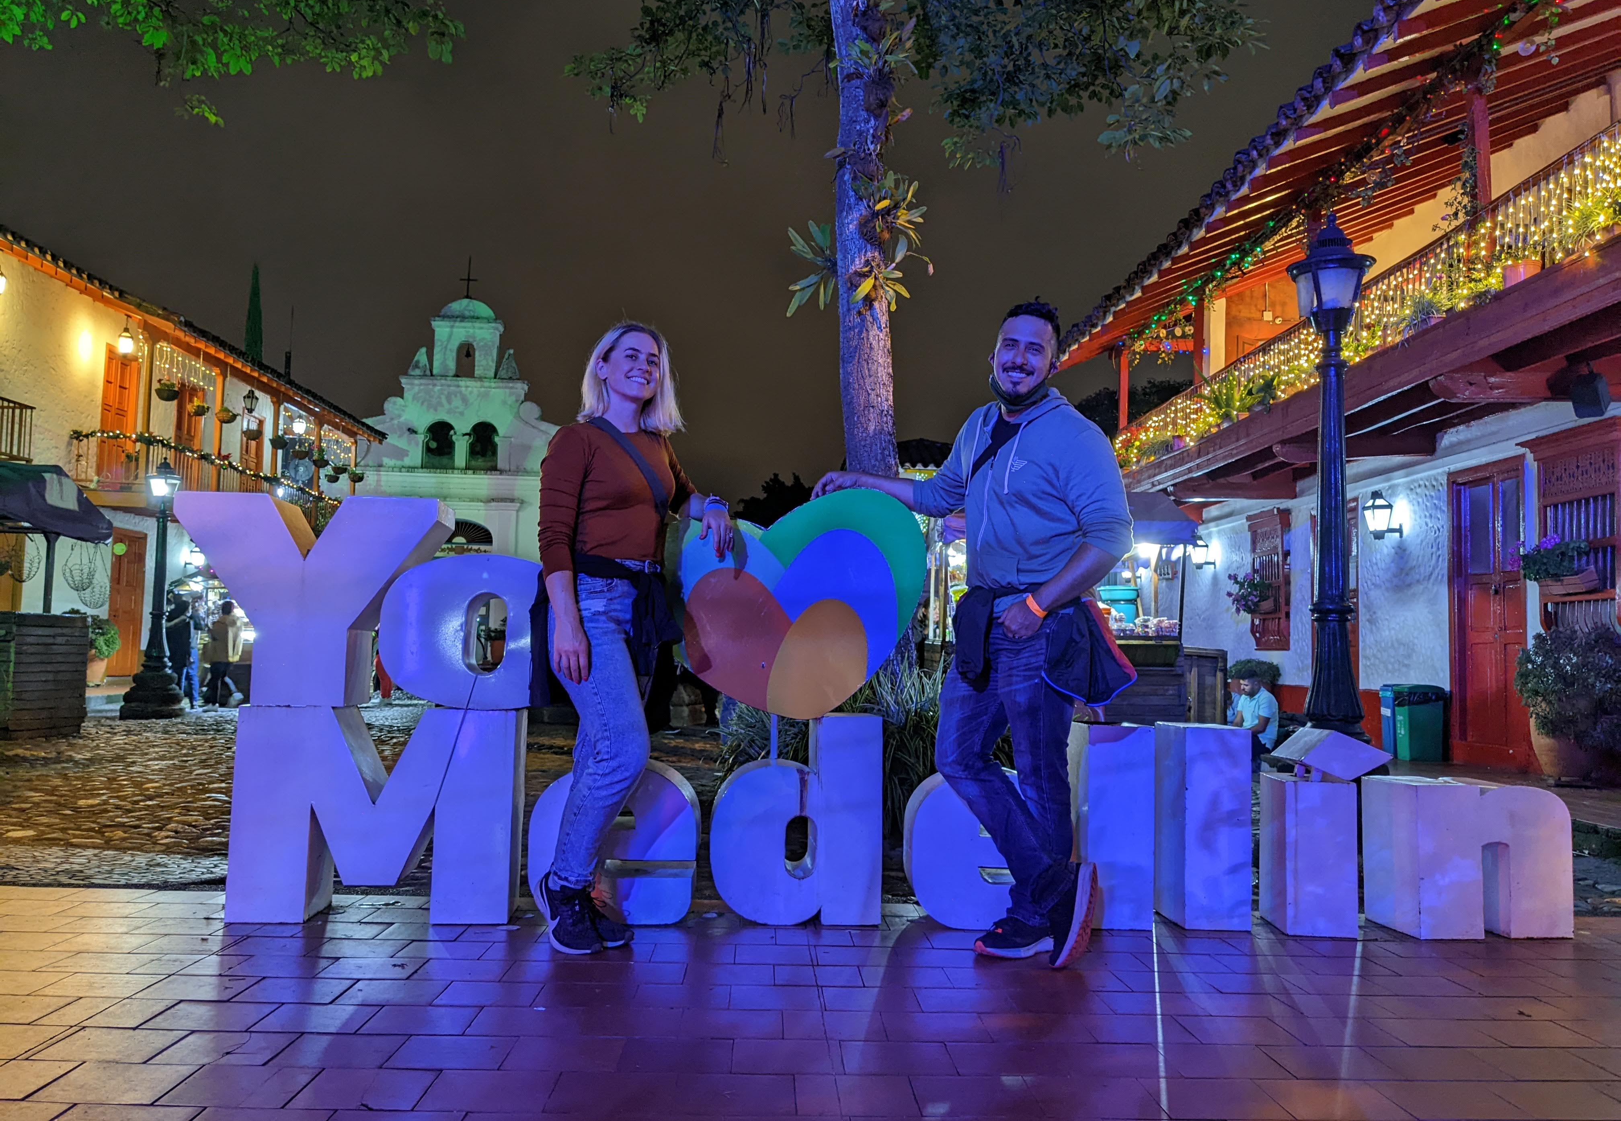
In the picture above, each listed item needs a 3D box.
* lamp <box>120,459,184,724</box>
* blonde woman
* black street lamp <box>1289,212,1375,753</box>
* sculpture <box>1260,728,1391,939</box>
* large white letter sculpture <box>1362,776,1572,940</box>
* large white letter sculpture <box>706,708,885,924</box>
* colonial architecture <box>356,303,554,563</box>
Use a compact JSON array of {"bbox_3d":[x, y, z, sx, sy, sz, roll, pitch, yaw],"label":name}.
[{"bbox_3d":[-8.820,0.400,17.000,0.800,3.480,0.800,1,-4,0],"label":"lamp"},{"bbox_3d":[-0.490,0.207,3.430,0.520,1.680,0.380,4,-5,-36],"label":"blonde woman"},{"bbox_3d":[2.740,-0.120,6.750,0.730,3.420,0.730,1,-4,0],"label":"black street lamp"},{"bbox_3d":[1.550,0.810,3.830,0.290,0.600,0.280,1,-4,-3],"label":"sculpture"},{"bbox_3d":[1.990,0.890,3.820,0.450,0.445,0.280,2,-4,-3],"label":"large white letter sculpture"},{"bbox_3d":[-0.045,0.768,3.820,0.495,0.605,0.270,1,-4,-3],"label":"large white letter sculpture"},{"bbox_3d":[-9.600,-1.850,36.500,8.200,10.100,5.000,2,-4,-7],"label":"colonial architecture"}]

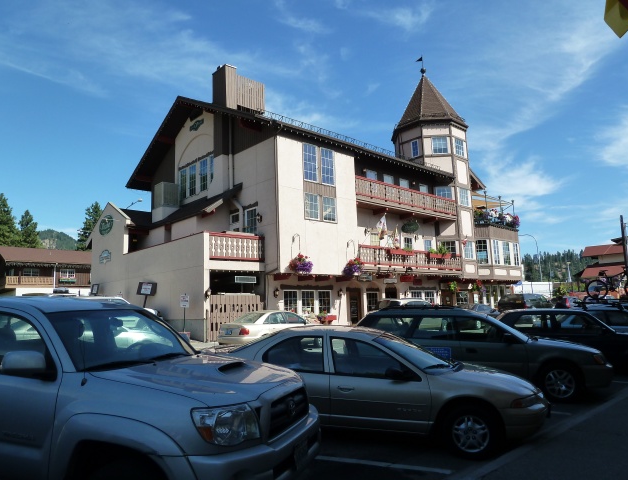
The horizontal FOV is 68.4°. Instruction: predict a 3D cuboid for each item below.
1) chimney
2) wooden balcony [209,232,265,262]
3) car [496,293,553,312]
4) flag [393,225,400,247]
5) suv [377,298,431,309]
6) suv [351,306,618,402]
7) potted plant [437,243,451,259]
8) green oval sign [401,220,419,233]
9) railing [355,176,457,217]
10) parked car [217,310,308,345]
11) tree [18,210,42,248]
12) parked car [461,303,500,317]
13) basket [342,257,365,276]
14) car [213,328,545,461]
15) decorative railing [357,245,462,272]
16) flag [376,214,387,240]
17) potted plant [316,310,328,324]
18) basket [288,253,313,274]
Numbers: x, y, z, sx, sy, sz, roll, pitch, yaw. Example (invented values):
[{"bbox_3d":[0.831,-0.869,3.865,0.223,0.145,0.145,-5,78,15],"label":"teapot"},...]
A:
[{"bbox_3d":[-4.199,-8.005,26.172,2.608,2.554,1.326,6,-11,-44],"label":"chimney"},{"bbox_3d":[-3.667,0.387,21.877,3.078,1.200,0.500,6,-11,-43],"label":"wooden balcony"},{"bbox_3d":[14.172,4.552,30.552,4.800,1.810,1.900,6,-11,-43],"label":"car"},{"bbox_3d":[4.717,-0.171,26.267,0.200,1.300,0.460,6,-11,-44],"label":"flag"},{"bbox_3d":[5.272,3.916,23.644,4.600,1.740,1.820,6,-11,-43],"label":"suv"},{"bbox_3d":[2.931,2.050,8.861,4.720,1.580,1.745,-5,-9,24],"label":"suv"},{"bbox_3d":[8.562,0.694,30.557,0.800,0.950,0.600,6,-11,-44],"label":"potted plant"},{"bbox_3d":[6.340,-0.870,30.380,0.100,0.750,1.370,6,-11,-43],"label":"green oval sign"},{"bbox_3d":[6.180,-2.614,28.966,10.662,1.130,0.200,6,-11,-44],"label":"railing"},{"bbox_3d":[-1.373,3.568,18.571,4.550,1.430,1.750,6,-11,-43],"label":"parked car"},{"bbox_3d":[-48.220,4.663,78.379,5.600,19.594,5.600,-2,-8,0],"label":"tree"},{"bbox_3d":[10.492,4.748,29.176,4.500,1.410,1.760,6,-11,-43],"label":"parked car"},{"bbox_3d":[2.124,1.425,24.852,1.100,1.043,1.050,-2,-8,0],"label":"basket"},{"bbox_3d":[0.610,1.885,6.330,4.730,1.390,1.820,-3,-7,15],"label":"car"},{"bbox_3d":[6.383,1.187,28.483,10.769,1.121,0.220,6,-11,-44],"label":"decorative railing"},{"bbox_3d":[3.733,-0.664,25.563,0.250,1.409,0.750,6,-11,-43],"label":"flag"},{"bbox_3d":[0.416,3.845,22.547,0.500,0.780,0.500,6,-11,-44],"label":"potted plant"},{"bbox_3d":[-0.650,1.132,22.258,1.100,1.028,1.050,-2,-8,0],"label":"basket"}]

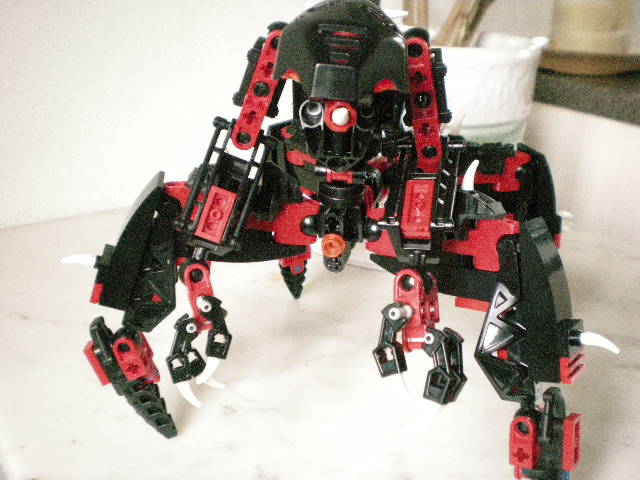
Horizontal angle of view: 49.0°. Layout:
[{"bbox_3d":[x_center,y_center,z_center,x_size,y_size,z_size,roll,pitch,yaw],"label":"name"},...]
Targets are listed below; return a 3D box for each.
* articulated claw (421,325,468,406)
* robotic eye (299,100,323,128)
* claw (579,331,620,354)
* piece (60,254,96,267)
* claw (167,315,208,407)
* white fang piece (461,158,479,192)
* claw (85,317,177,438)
[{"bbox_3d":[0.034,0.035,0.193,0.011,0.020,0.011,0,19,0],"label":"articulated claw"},{"bbox_3d":[-0.003,-0.036,0.203,0.007,0.008,0.007,2,19,5],"label":"robotic eye"},{"bbox_3d":[0.080,0.029,0.200,0.013,0.006,0.004,18,23,12],"label":"claw"},{"bbox_3d":[-0.085,0.007,0.246,0.013,0.005,0.004,-6,17,15],"label":"piece"},{"bbox_3d":[-0.039,0.035,0.207,0.011,0.026,0.011,-3,16,1],"label":"claw"},{"bbox_3d":[0.049,-0.021,0.228,0.005,0.012,0.004,14,17,7],"label":"white fang piece"},{"bbox_3d":[-0.065,0.048,0.243,0.021,0.044,0.021,-29,13,8],"label":"claw"}]

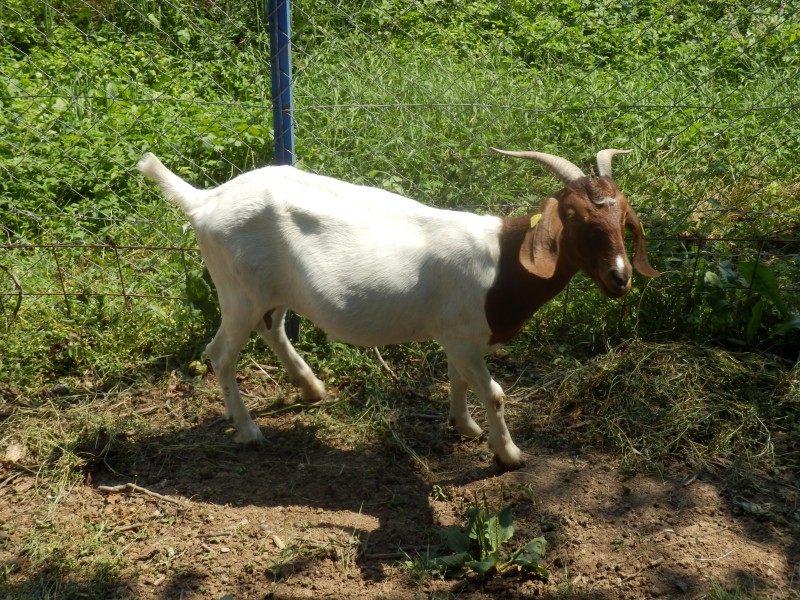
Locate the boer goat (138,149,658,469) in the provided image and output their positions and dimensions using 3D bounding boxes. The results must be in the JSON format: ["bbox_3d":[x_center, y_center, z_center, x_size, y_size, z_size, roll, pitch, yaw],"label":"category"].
[{"bbox_3d":[-0.026,-0.009,3.693,1.209,0.750,0.313,5,23,13],"label":"boer goat"}]

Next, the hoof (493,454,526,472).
[{"bbox_3d":[0.253,0.376,3.687,0.067,0.042,0.050,5,23,13],"label":"hoof"}]

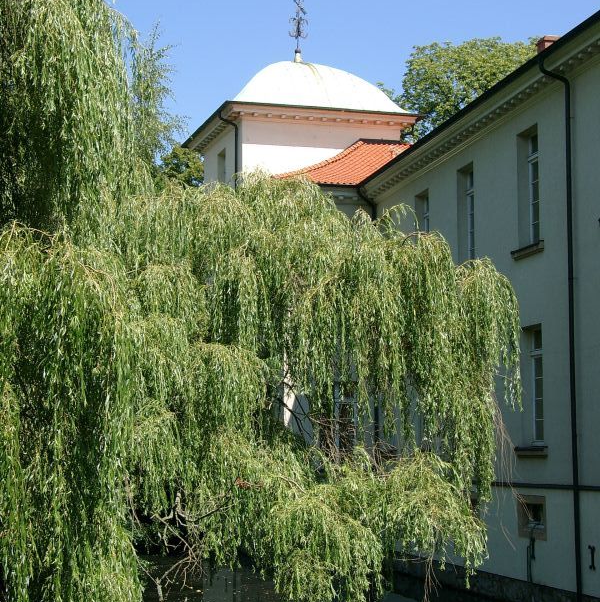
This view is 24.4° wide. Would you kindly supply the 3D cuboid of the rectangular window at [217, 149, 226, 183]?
[{"bbox_3d":[-2.468,-4.203,45.888,0.240,1.500,1.087,2,-7,-16],"label":"rectangular window"}]

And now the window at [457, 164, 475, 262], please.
[{"bbox_3d":[4.260,-2.057,34.419,0.270,2.592,1.116,1,-7,-14],"label":"window"}]

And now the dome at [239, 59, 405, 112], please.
[{"bbox_3d":[-0.091,-6.872,46.590,6.180,2.413,6.180,2,-7,-16],"label":"dome"}]

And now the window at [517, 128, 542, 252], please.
[{"bbox_3d":[5.178,-2.485,30.641,0.270,2.592,1.134,1,-7,-14],"label":"window"}]

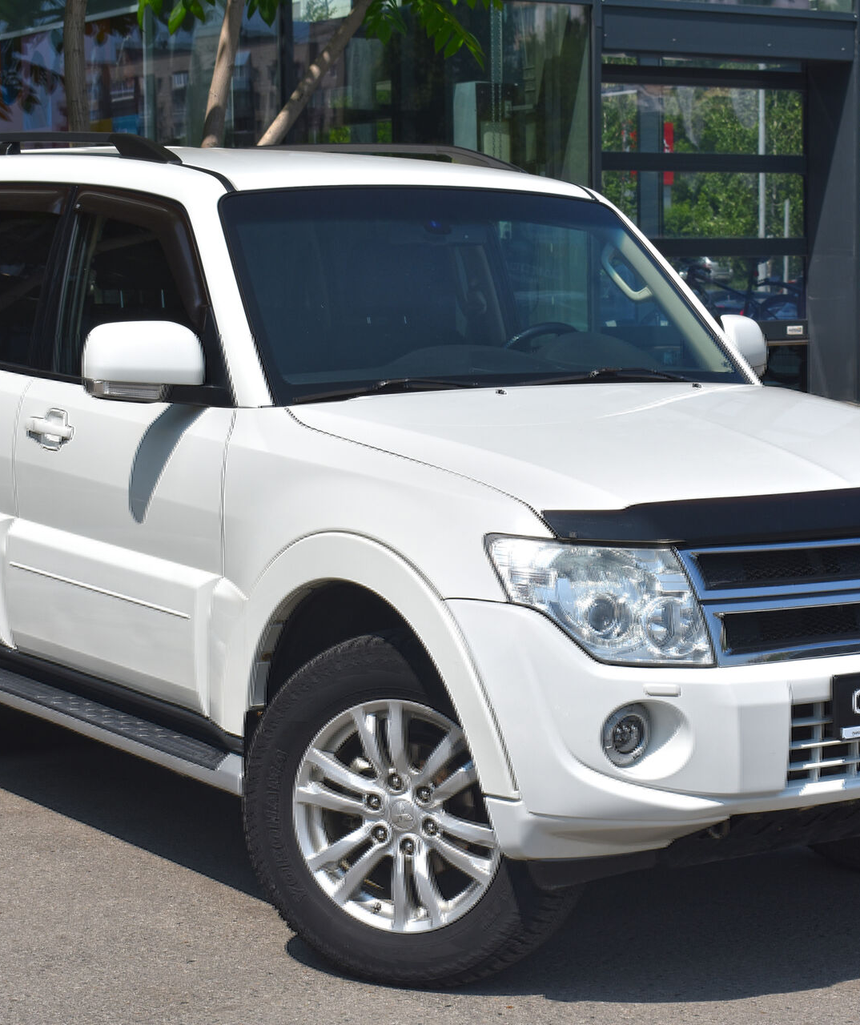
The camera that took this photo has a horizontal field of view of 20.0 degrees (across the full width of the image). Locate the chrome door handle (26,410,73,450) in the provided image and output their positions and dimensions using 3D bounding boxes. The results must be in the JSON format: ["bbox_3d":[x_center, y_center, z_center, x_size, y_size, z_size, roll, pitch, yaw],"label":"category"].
[{"bbox_3d":[-0.963,-0.210,6.203,0.060,0.105,0.250,-4,7,-35],"label":"chrome door handle"}]

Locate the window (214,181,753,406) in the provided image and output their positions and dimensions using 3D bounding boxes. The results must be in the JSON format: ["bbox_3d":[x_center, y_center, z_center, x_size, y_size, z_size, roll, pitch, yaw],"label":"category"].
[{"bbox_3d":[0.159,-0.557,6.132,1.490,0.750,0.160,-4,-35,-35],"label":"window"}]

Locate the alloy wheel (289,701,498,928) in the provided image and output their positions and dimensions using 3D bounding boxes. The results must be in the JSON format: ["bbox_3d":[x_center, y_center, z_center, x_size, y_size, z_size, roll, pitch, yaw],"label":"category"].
[{"bbox_3d":[-0.025,0.629,5.142,0.487,0.487,0.190,3,4,25],"label":"alloy wheel"}]

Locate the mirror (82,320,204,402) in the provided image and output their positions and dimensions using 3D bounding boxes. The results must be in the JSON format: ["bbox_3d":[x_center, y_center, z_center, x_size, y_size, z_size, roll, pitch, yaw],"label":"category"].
[{"bbox_3d":[-0.668,-0.353,5.612,0.240,0.190,0.170,-4,7,-35],"label":"mirror"}]

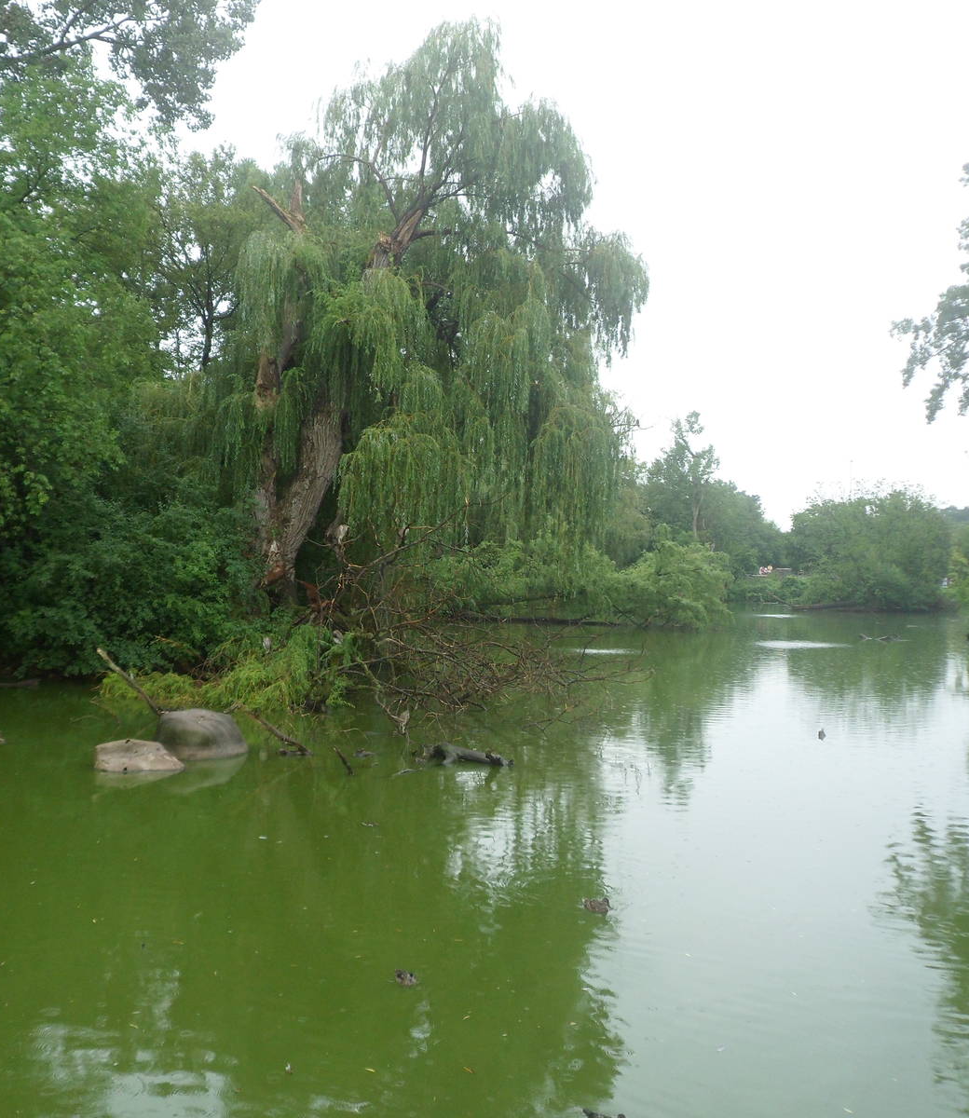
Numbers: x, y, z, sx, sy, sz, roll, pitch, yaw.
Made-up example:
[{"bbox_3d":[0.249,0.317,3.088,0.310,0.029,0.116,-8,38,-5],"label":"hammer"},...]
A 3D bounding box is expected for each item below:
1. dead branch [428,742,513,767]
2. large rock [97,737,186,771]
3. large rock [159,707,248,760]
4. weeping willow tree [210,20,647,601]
[{"bbox_3d":[-0.284,3.887,23.172,1.680,0.460,0.500,2,1,0],"label":"dead branch"},{"bbox_3d":[-6.527,3.655,22.083,1.620,0.600,1.150,1,1,-16],"label":"large rock"},{"bbox_3d":[-5.649,3.514,23.410,1.700,0.920,1.450,1,1,-13],"label":"large rock"},{"bbox_3d":[-1.870,-7.385,38.500,13.400,20.000,12.500,2,1,-3],"label":"weeping willow tree"}]

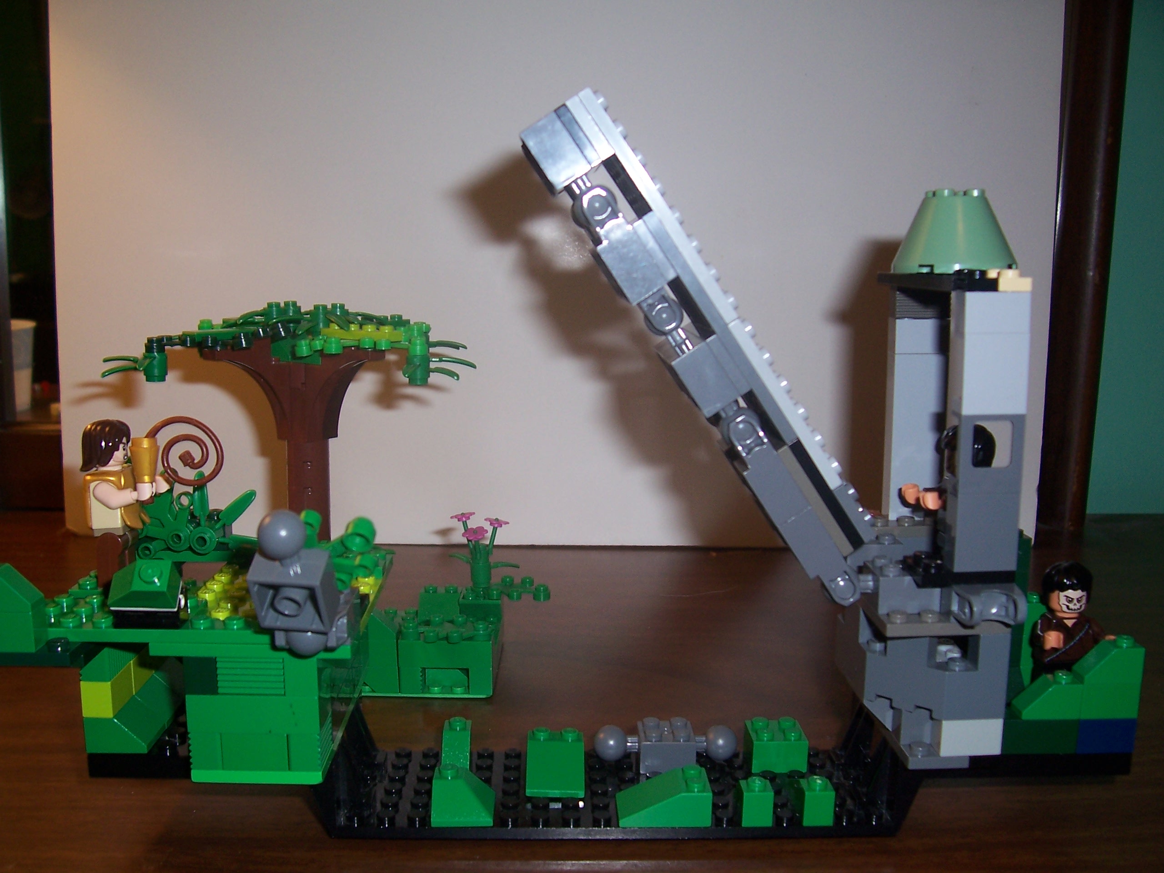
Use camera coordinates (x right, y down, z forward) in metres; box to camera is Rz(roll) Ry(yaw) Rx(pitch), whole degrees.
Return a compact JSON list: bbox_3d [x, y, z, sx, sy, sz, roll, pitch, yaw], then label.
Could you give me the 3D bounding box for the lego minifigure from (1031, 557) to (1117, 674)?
[{"bbox_3d":[0.132,0.056,0.311,0.024,0.043,0.015,1,8,-2],"label":"lego minifigure"}]

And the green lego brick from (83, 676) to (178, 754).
[{"bbox_3d":[-0.118,0.073,0.304,0.016,0.010,0.030,1,9,-2],"label":"green lego brick"}]

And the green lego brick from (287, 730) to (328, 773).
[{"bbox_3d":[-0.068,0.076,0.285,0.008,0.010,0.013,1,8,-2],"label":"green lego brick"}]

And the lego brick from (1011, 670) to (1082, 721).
[{"bbox_3d":[0.122,0.068,0.300,0.016,0.011,0.008,1,8,-2],"label":"lego brick"}]

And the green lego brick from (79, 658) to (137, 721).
[{"bbox_3d":[-0.122,0.064,0.295,0.008,0.010,0.016,1,9,-2],"label":"green lego brick"}]

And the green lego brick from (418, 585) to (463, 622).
[{"bbox_3d":[-0.055,0.065,0.443,0.016,0.011,0.016,1,9,-2],"label":"green lego brick"}]

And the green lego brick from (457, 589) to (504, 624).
[{"bbox_3d":[-0.039,0.065,0.443,0.016,0.011,0.016,1,9,-2],"label":"green lego brick"}]

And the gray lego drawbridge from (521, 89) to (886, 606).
[{"bbox_3d":[0.032,-0.022,0.292,0.021,0.138,0.038,-34,8,3],"label":"gray lego drawbridge"}]

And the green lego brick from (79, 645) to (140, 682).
[{"bbox_3d":[-0.122,0.055,0.293,0.008,0.010,0.016,1,9,-2],"label":"green lego brick"}]

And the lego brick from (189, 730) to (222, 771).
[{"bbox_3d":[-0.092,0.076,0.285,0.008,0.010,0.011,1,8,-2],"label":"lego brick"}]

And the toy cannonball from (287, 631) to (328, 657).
[{"bbox_3d":[-0.063,0.046,0.262,0.010,0.010,0.010,1,8,-2],"label":"toy cannonball"}]

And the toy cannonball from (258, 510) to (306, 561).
[{"bbox_3d":[-0.063,0.021,0.241,0.010,0.010,0.010,1,9,-2],"label":"toy cannonball"}]

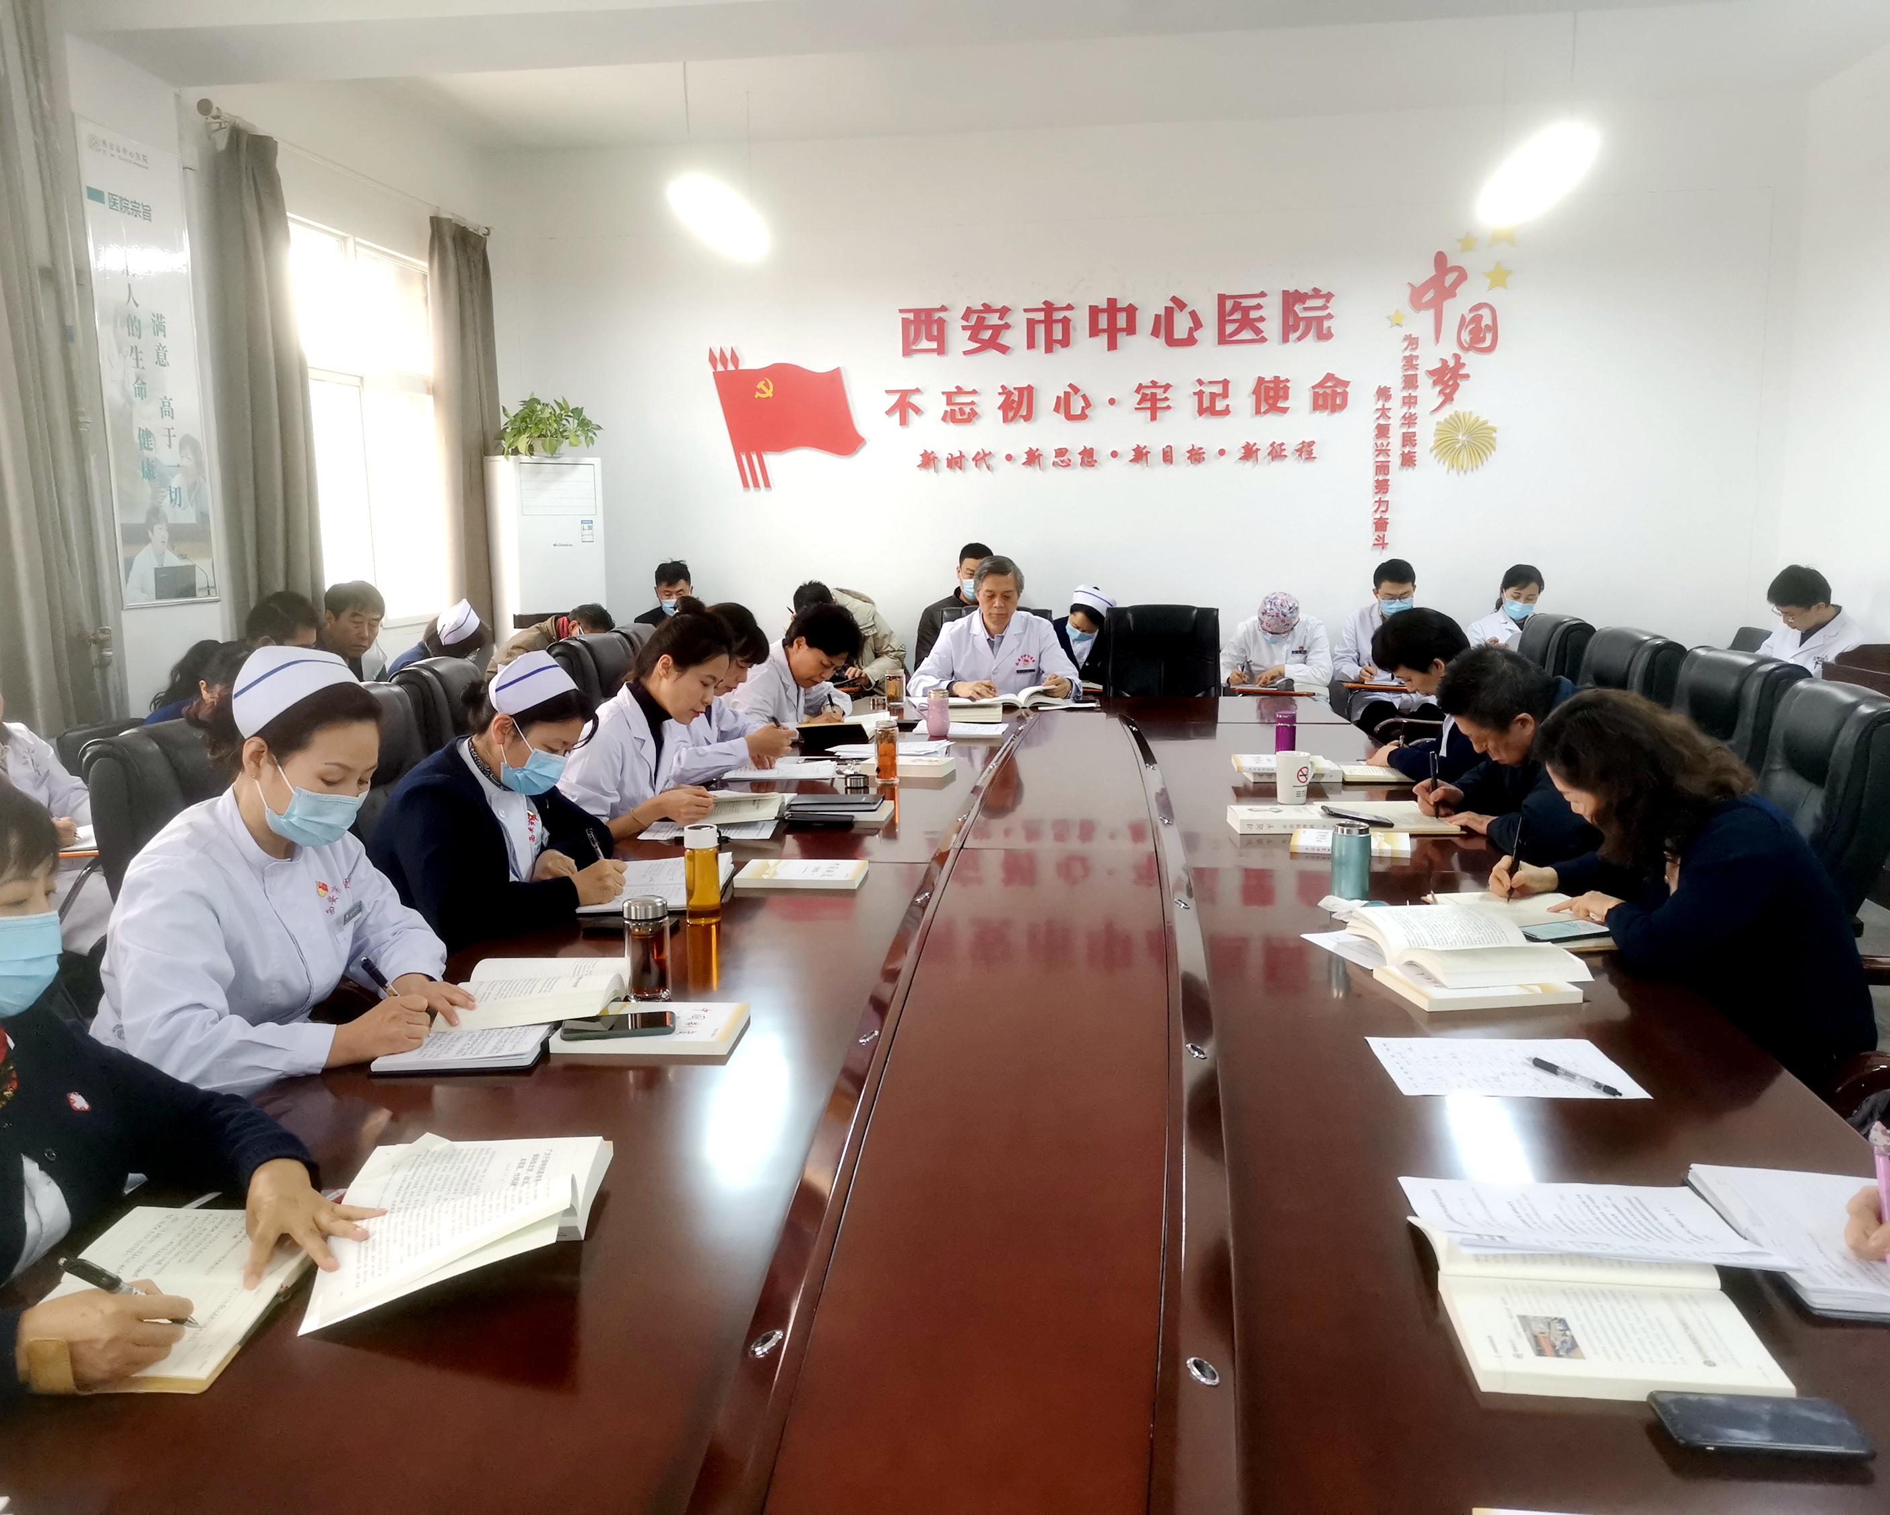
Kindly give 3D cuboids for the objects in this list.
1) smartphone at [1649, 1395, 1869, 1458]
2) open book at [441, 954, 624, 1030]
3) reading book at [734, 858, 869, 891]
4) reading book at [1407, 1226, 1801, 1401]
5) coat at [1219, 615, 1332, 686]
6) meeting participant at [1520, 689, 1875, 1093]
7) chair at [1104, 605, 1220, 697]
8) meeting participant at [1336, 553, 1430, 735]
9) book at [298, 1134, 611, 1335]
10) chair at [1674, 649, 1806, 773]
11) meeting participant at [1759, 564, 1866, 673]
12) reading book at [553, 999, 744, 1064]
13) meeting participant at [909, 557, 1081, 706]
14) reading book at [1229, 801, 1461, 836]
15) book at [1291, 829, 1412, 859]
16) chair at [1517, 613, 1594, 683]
[{"bbox_3d":[0.619,0.508,1.196,0.143,0.009,0.071,0,9,5],"label":"smartphone"},{"bbox_3d":[-0.601,0.344,2.307,0.240,0.052,0.335,-1,9,-2],"label":"open book"},{"bbox_3d":[-0.279,0.231,3.119,0.240,0.017,0.170,0,9,6],"label":"reading book"},{"bbox_3d":[0.572,0.472,1.421,0.240,0.035,0.325,0,9,6],"label":"reading book"},{"bbox_3d":[1.438,-0.301,6.821,0.520,0.640,0.500,0,9,8],"label":"coat"},{"bbox_3d":[1.170,0.473,2.560,0.630,1.150,0.500,0,9,7],"label":"meeting participant"},{"bbox_3d":[0.845,-0.035,6.134,0.560,1.070,0.640,0,9,6],"label":"chair"},{"bbox_3d":[1.871,-0.217,6.684,0.520,1.220,0.750,0,9,8],"label":"meeting participant"},{"bbox_3d":[-0.491,0.453,1.606,0.260,0.055,0.365,-2,9,-4],"label":"book"},{"bbox_3d":[1.813,0.266,4.137,0.660,1.060,0.620,0,9,7],"label":"chair"},{"bbox_3d":[3.229,-0.104,5.900,0.720,1.210,0.520,-8,11,-37],"label":"meeting participant"},{"bbox_3d":[-0.404,0.377,2.200,0.240,0.017,0.170,0,9,6],"label":"reading book"},{"bbox_3d":[0.190,-0.143,6.220,0.620,1.280,0.750,0,9,6],"label":"meeting participant"},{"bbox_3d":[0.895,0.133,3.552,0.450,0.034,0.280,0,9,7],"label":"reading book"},{"bbox_3d":[0.851,0.181,3.300,0.237,0.016,0.172,1,9,16],"label":"book"},{"bbox_3d":[1.877,0.051,5.537,0.660,1.060,0.620,0,9,7],"label":"chair"}]

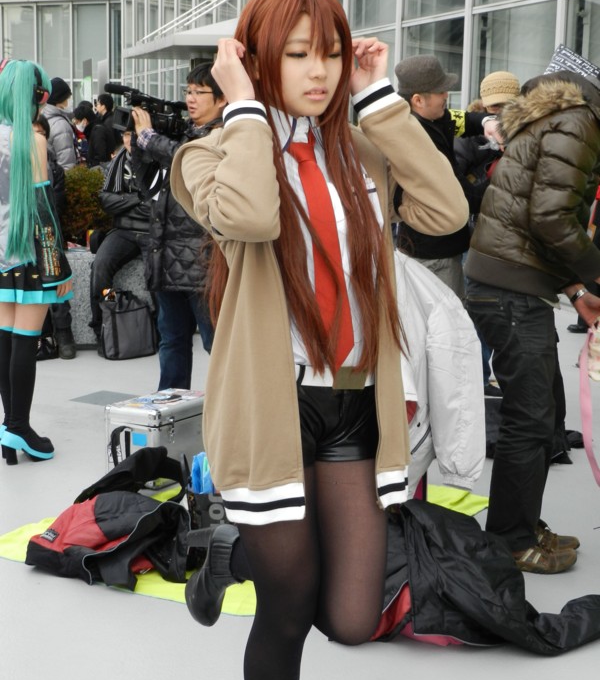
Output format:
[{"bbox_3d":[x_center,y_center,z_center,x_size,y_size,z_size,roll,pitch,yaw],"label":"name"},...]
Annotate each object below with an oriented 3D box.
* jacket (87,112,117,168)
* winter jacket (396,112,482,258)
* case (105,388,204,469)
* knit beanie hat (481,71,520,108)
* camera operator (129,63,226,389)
[{"bbox_3d":[-2.151,-2.106,13.345,0.380,0.720,0.500,5,11,21],"label":"jacket"},{"bbox_3d":[0.561,-0.630,4.963,0.420,0.603,0.500,5,10,18],"label":"winter jacket"},{"bbox_3d":[-0.584,0.391,5.068,0.240,0.300,0.420,6,11,24],"label":"case"},{"bbox_3d":[0.992,-1.239,6.053,0.210,0.190,0.250,3,10,8],"label":"knit beanie hat"},{"bbox_3d":[-0.613,-0.523,6.177,0.500,1.717,0.520,-4,11,-29],"label":"camera operator"}]

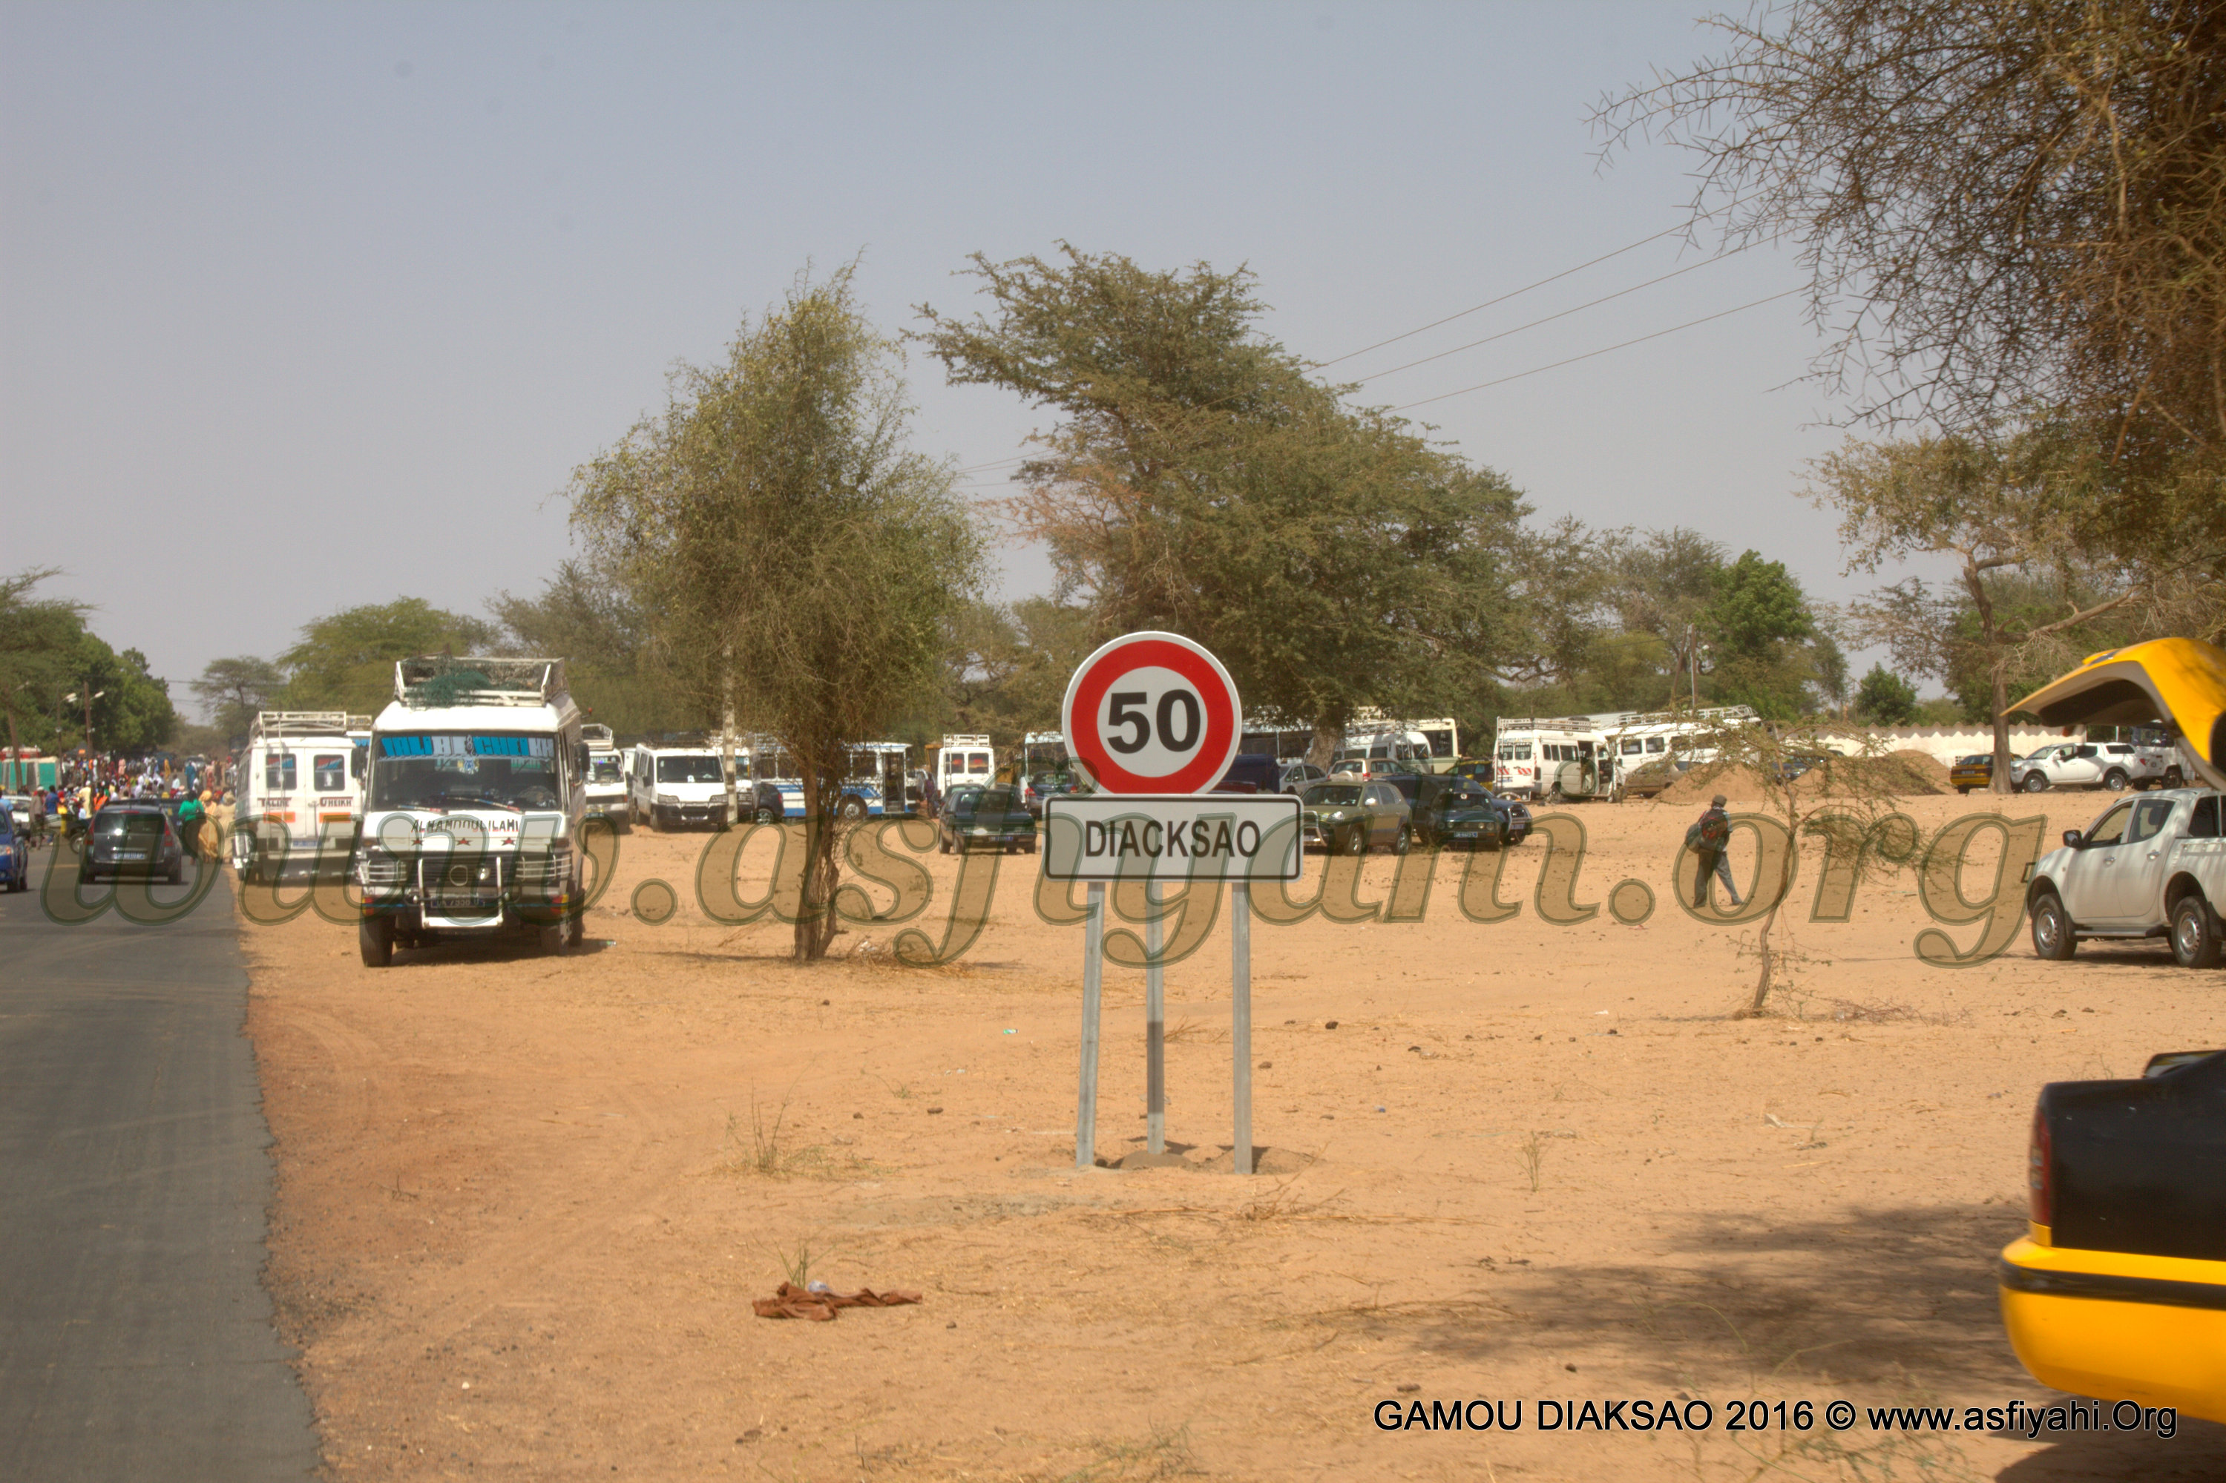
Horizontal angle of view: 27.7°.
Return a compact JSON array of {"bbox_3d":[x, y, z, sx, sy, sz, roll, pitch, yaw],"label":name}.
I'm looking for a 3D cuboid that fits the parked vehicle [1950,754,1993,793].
[{"bbox_3d":[32.500,1.200,165.000,1.720,1.420,4.400,0,0,41],"label":"parked vehicle"}]

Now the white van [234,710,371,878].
[{"bbox_3d":[-15.370,1.020,85.100,2.030,3.120,5.500,0,0,-13],"label":"white van"}]

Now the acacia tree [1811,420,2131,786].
[{"bbox_3d":[30.610,-4.550,159.000,11.890,12.840,11.500,0,0,0],"label":"acacia tree"}]

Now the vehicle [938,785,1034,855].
[{"bbox_3d":[-2.714,1.757,98.500,1.700,1.400,4.450,0,0,-9],"label":"vehicle"}]

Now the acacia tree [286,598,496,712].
[{"bbox_3d":[-36.030,-2.470,225.000,10.930,9.450,10.500,0,0,0],"label":"acacia tree"}]

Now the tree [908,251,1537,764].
[{"bbox_3d":[3.360,-6.780,143.000,19.350,17.970,17.500,0,0,0],"label":"tree"}]

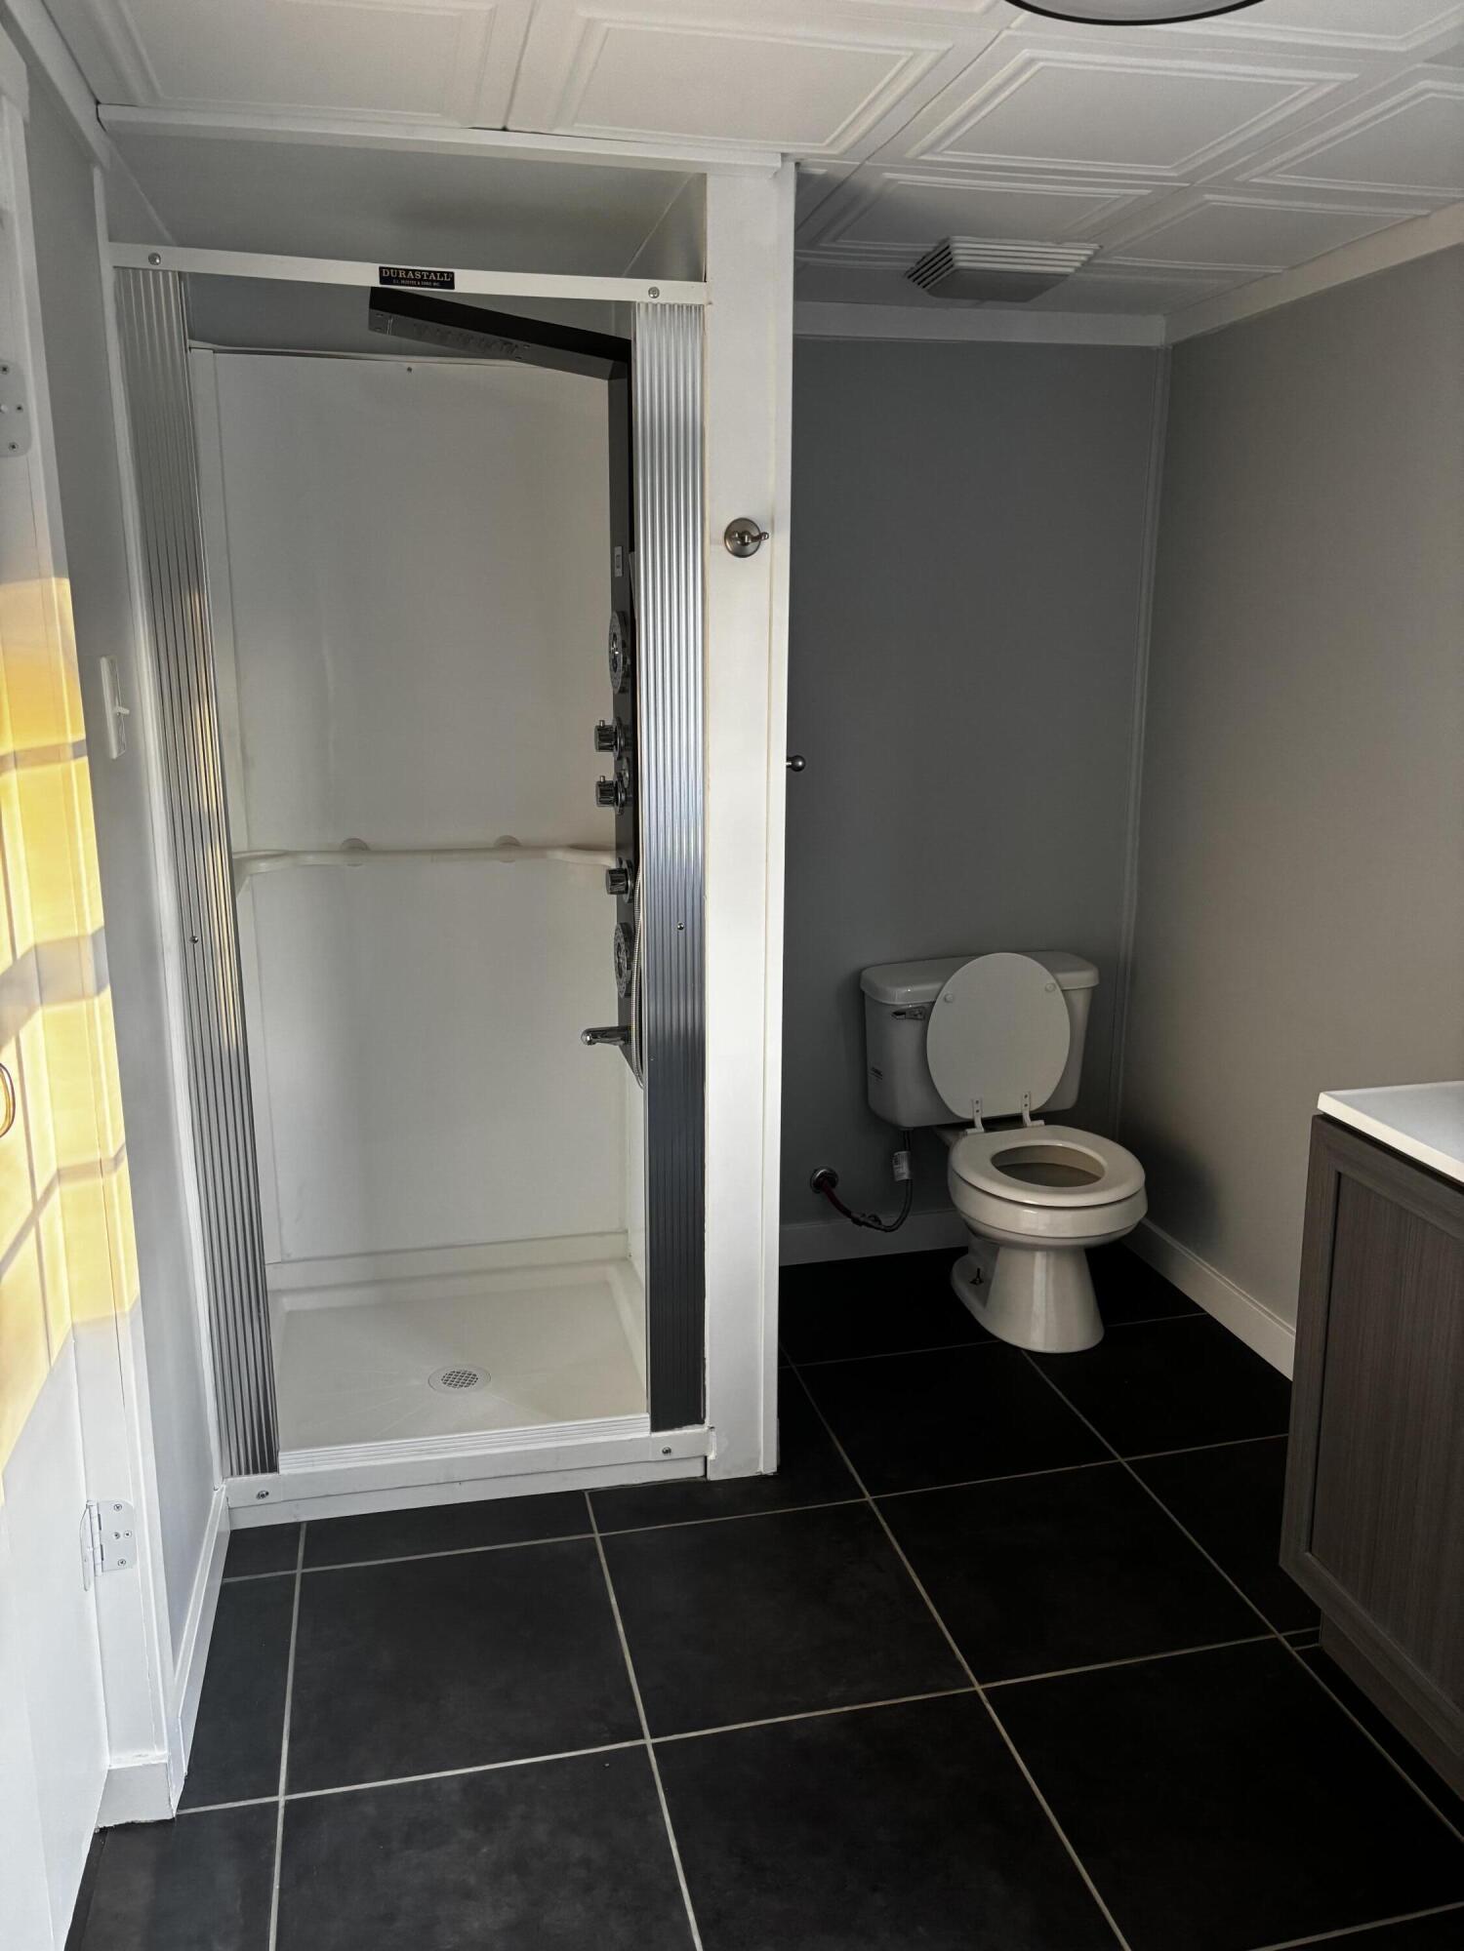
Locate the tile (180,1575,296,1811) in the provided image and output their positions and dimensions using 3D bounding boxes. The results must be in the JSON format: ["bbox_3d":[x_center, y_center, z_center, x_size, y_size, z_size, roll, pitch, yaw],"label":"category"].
[{"bbox_3d":[-0.675,0.990,2.042,0.122,0.012,0.466,-3,14,-13],"label":"tile"}]

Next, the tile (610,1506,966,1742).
[{"bbox_3d":[0.062,0.935,2.176,0.457,0.012,0.457,-3,14,-13],"label":"tile"}]

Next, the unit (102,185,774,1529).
[{"bbox_3d":[-0.509,-0.134,2.566,0.784,1.887,0.793,-3,14,-13],"label":"unit"}]

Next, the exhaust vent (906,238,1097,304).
[{"bbox_3d":[0.455,-1.221,2.559,0.275,0.047,0.280,-3,14,-13],"label":"exhaust vent"}]

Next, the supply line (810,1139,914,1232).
[{"bbox_3d":[0.297,0.464,3.273,0.215,0.225,0.140,-3,14,-13],"label":"supply line"}]

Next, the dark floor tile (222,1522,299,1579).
[{"bbox_3d":[-0.729,0.907,2.286,0.114,0.012,0.128,-3,14,-13],"label":"dark floor tile"}]

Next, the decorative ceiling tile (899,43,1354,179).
[{"bbox_3d":[0.475,-1.073,1.826,0.420,0.020,0.420,-3,14,-13],"label":"decorative ceiling tile"}]

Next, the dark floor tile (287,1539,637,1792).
[{"bbox_3d":[-0.383,0.958,2.073,0.457,0.012,0.457,-3,14,-13],"label":"dark floor tile"}]

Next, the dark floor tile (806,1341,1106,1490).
[{"bbox_3d":[0.401,0.810,2.712,0.457,0.012,0.457,-3,14,-13],"label":"dark floor tile"}]

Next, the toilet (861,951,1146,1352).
[{"bbox_3d":[0.585,0.354,2.992,0.503,0.750,0.676,-3,14,-13],"label":"toilet"}]

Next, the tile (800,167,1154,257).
[{"bbox_3d":[0.372,-1.204,2.323,0.498,0.012,0.498,-3,14,-13],"label":"tile"}]

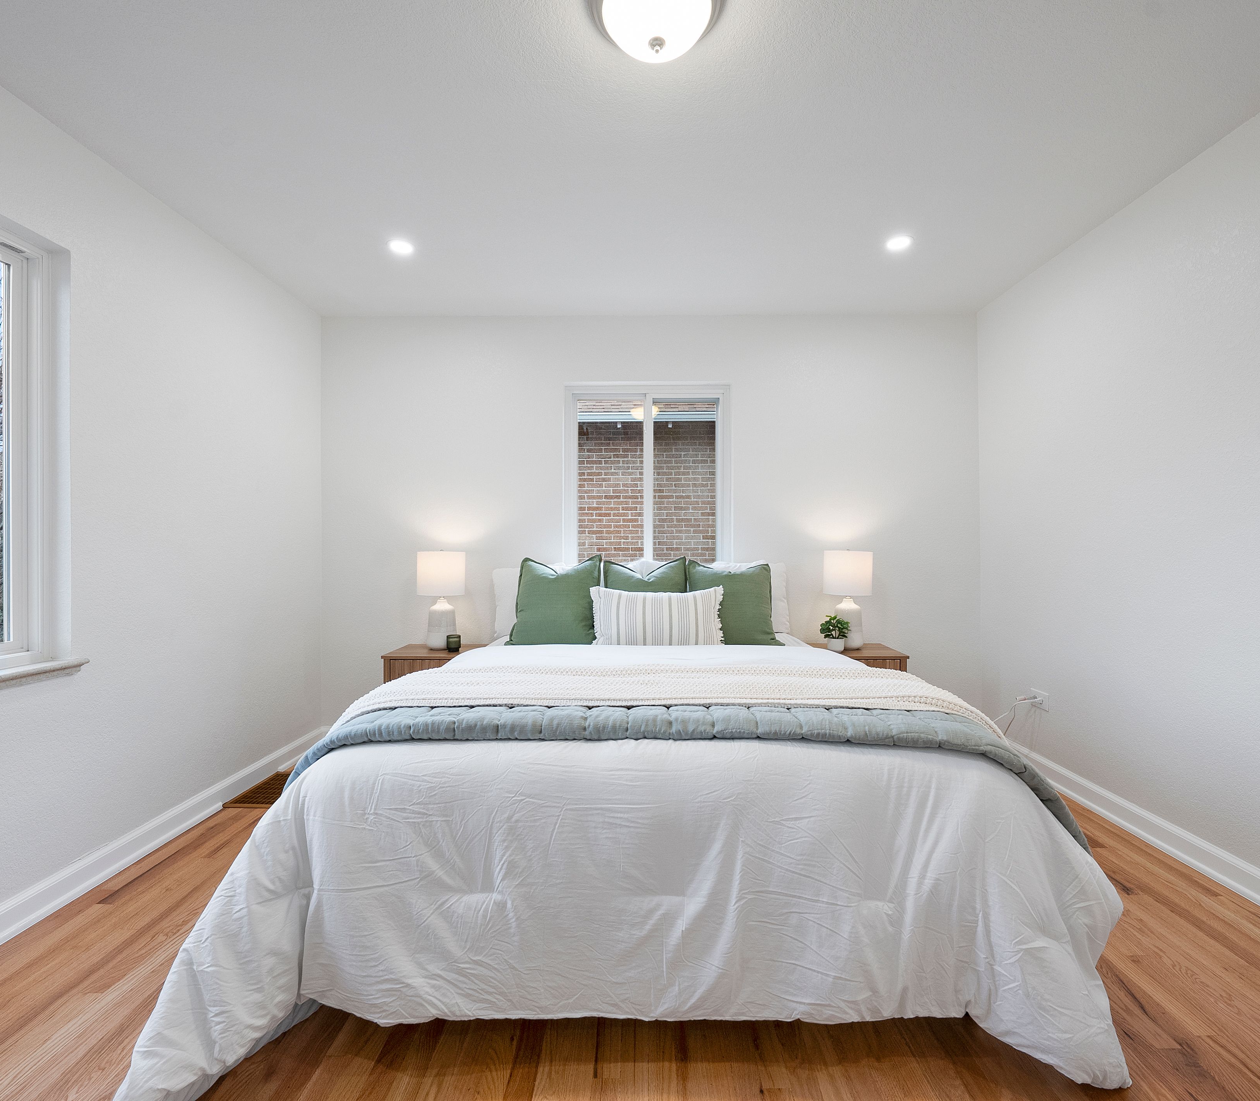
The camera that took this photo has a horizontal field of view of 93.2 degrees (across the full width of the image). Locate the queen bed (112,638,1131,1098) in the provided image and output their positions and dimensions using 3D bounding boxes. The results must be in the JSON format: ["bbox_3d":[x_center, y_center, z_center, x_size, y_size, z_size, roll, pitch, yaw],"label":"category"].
[{"bbox_3d":[0.020,0.770,2.260,2.000,0.660,2.100,0,0,1],"label":"queen bed"}]

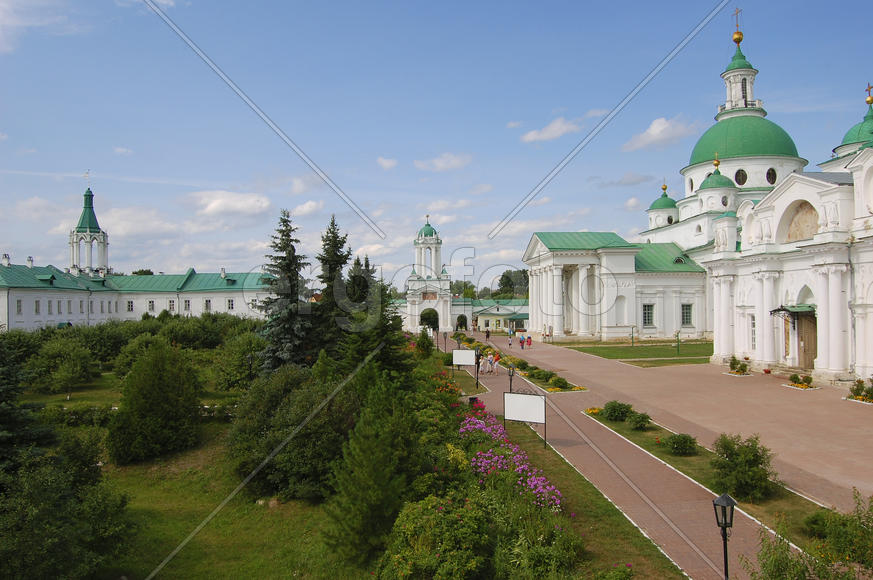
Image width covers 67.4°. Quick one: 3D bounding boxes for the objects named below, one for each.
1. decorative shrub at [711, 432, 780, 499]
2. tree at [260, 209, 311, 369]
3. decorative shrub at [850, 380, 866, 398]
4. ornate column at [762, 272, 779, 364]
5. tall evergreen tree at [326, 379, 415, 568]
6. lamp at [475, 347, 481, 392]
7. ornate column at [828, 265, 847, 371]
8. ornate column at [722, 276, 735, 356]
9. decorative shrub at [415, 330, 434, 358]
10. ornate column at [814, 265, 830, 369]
[{"bbox_3d":[8.477,4.858,18.000,1.650,1.600,1.600,0,-2,0],"label":"decorative shrub"},{"bbox_3d":[-9.250,0.450,40.000,3.700,10.800,3.700,0,-1,-4],"label":"tree"},{"bbox_3d":[24.004,5.631,37.200,0.750,1.000,0.750,0,-2,0],"label":"decorative shrub"},{"bbox_3d":[24.985,2.087,49.100,0.850,6.700,0.850,0,-2,-1],"label":"ornate column"},{"bbox_3d":[-1.508,3.924,14.500,2.000,4.000,2.000,0,-1,-4],"label":"tall evergreen tree"},{"bbox_3d":[2.539,4.892,40.500,0.360,2.800,0.360,0,-1,-4],"label":"lamp"},{"bbox_3d":[25.167,1.764,41.200,0.850,6.700,0.850,0,-2,-1],"label":"ornate column"},{"bbox_3d":[24.832,2.243,56.000,0.850,6.700,0.850,0,-2,-1],"label":"ornate column"},{"bbox_3d":[-1.134,5.326,64.500,1.850,2.900,1.850,0,-2,0],"label":"decorative shrub"},{"bbox_3d":[25.117,1.865,42.500,0.850,6.700,0.850,0,-2,-1],"label":"ornate column"}]

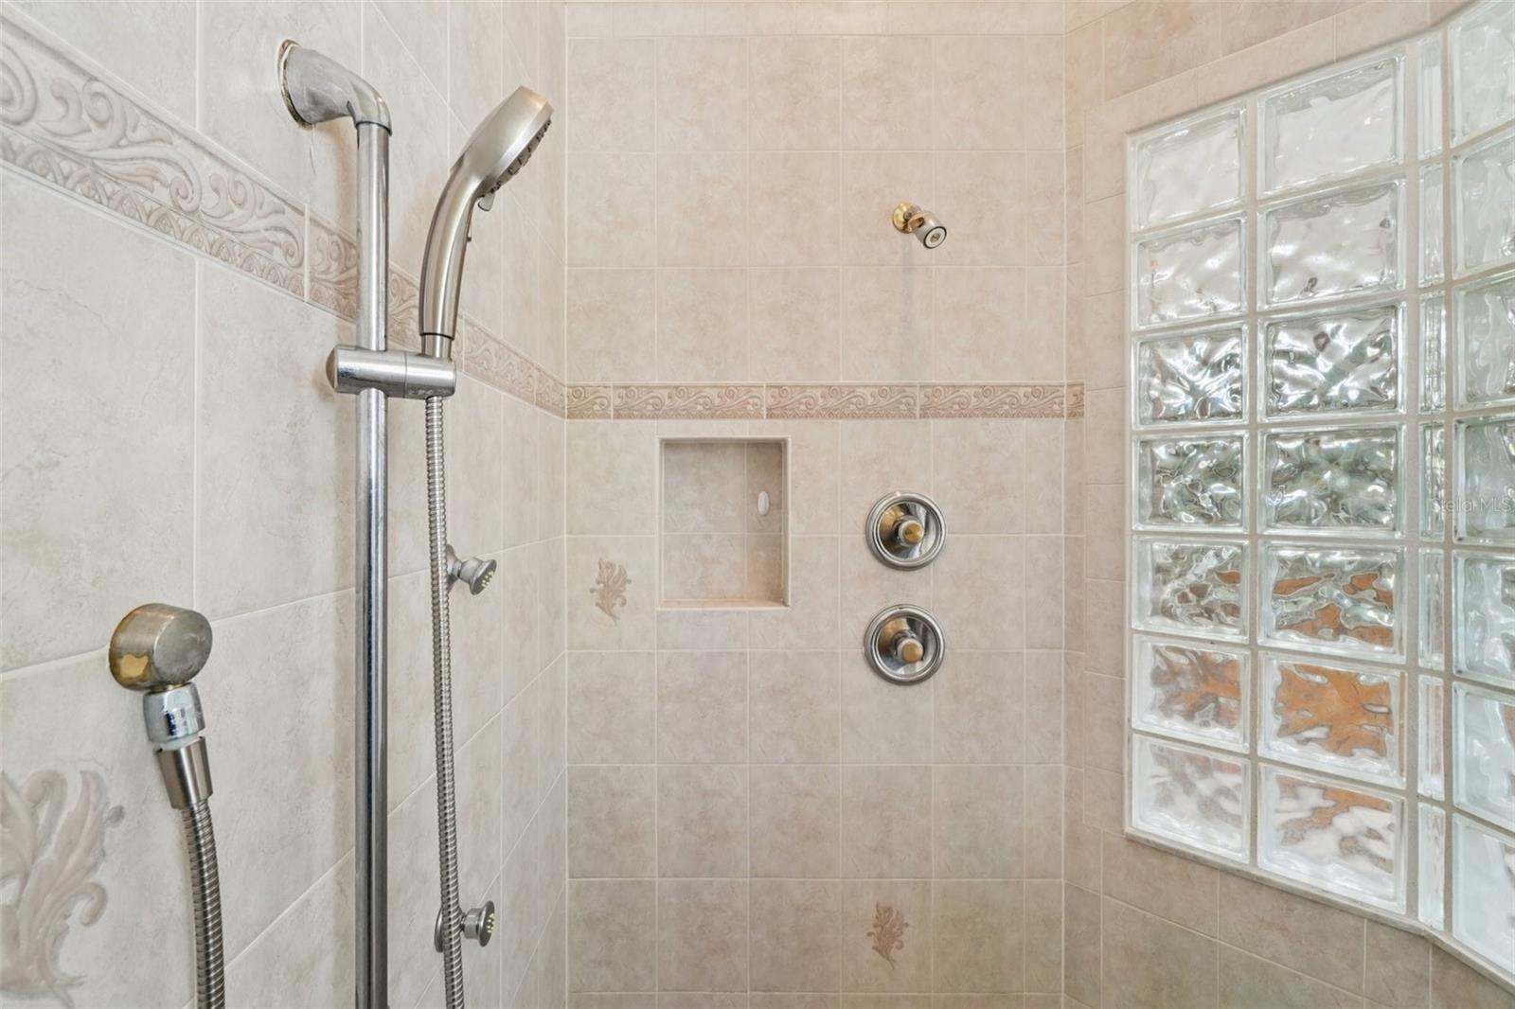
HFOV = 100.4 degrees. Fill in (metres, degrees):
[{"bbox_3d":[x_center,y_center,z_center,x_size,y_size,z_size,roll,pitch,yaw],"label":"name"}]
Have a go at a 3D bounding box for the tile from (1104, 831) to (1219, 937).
[{"bbox_3d":[0.805,0.761,1.270,0.200,0.133,0.010,0,0,45],"label":"tile"}]

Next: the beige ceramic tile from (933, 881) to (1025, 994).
[{"bbox_3d":[0.490,0.953,1.393,0.200,0.250,0.009,0,0,0],"label":"beige ceramic tile"}]

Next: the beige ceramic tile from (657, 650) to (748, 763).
[{"bbox_3d":[-0.121,0.452,1.403,0.201,0.253,0.010,0,1,0],"label":"beige ceramic tile"}]

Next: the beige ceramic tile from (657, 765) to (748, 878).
[{"bbox_3d":[-0.119,0.702,1.399,0.200,0.250,0.010,0,0,0],"label":"beige ceramic tile"}]

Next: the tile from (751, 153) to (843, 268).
[{"bbox_3d":[0.083,-0.648,1.391,0.200,0.250,0.010,0,0,0],"label":"tile"}]

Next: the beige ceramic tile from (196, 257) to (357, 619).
[{"bbox_3d":[-0.395,-0.045,0.531,0.010,0.253,0.193,0,1,-2],"label":"beige ceramic tile"}]

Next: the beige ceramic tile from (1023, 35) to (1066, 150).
[{"bbox_3d":[0.633,-0.901,1.388,0.082,0.250,0.010,0,0,0],"label":"beige ceramic tile"}]

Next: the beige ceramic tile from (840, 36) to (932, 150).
[{"bbox_3d":[0.286,-0.901,1.389,0.200,0.250,0.010,0,0,0],"label":"beige ceramic tile"}]

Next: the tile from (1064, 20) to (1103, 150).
[{"bbox_3d":[0.705,-0.897,1.355,0.071,0.249,0.010,1,1,42],"label":"tile"}]

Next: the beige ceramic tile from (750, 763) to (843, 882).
[{"bbox_3d":[0.084,0.702,1.398,0.200,0.250,0.010,0,0,0],"label":"beige ceramic tile"}]

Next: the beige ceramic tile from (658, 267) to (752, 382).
[{"bbox_3d":[-0.120,-0.394,1.391,0.201,0.249,0.010,0,1,0],"label":"beige ceramic tile"}]

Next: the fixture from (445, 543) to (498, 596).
[{"bbox_3d":[-0.365,0.083,0.805,0.063,0.064,0.060,0,0,-2],"label":"fixture"}]

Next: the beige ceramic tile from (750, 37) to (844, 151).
[{"bbox_3d":[0.083,-0.899,1.388,0.200,0.250,0.009,0,0,0],"label":"beige ceramic tile"}]

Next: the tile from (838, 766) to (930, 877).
[{"bbox_3d":[0.284,0.697,1.387,0.200,0.249,0.010,0,0,0],"label":"tile"}]

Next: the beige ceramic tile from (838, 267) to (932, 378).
[{"bbox_3d":[0.284,-0.393,1.387,0.200,0.248,0.010,0,0,0],"label":"beige ceramic tile"}]

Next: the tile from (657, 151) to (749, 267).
[{"bbox_3d":[-0.120,-0.646,1.390,0.200,0.250,0.009,0,0,0],"label":"tile"}]

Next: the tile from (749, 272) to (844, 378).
[{"bbox_3d":[0.083,-0.393,1.387,0.200,0.248,0.010,0,0,0],"label":"tile"}]

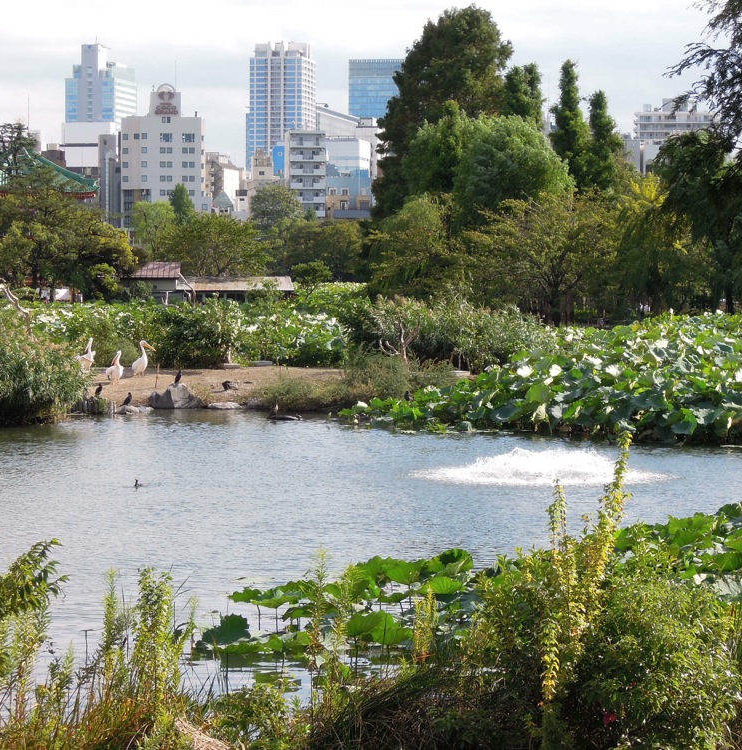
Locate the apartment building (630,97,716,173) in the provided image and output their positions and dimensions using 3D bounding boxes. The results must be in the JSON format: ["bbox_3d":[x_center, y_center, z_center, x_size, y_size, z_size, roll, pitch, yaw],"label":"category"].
[{"bbox_3d":[97.746,-58.373,788.231,29.000,61.175,16.000,0,2,-2],"label":"apartment building"}]

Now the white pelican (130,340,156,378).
[{"bbox_3d":[-6.738,-0.461,73.046,0.720,1.101,0.380,1,2,12],"label":"white pelican"}]

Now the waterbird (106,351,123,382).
[{"bbox_3d":[-7.356,-0.215,70.555,0.470,0.978,0.600,1,3,24],"label":"waterbird"}]

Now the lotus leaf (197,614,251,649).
[{"bbox_3d":[-1.389,2.425,23.124,0.500,0.290,0.460,0,2,0],"label":"lotus leaf"}]

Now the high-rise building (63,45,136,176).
[{"bbox_3d":[-174.216,-135.881,1575.647,31.000,151.659,45.000,0,2,11],"label":"high-rise building"}]

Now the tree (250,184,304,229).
[{"bbox_3d":[-16.523,-24.471,429.348,9.800,17.633,9.500,0,2,0],"label":"tree"}]

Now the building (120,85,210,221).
[{"bbox_3d":[-44.636,-40.272,530.768,18.600,45.287,15.500,0,2,0],"label":"building"}]

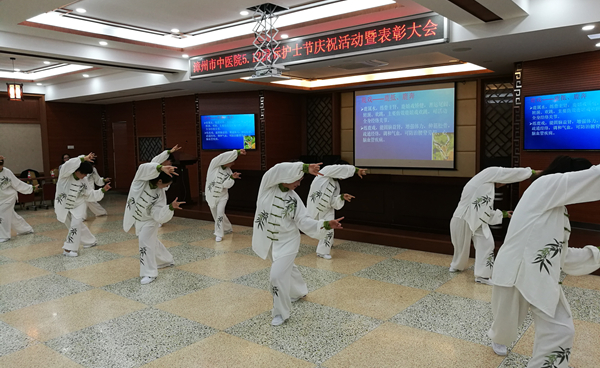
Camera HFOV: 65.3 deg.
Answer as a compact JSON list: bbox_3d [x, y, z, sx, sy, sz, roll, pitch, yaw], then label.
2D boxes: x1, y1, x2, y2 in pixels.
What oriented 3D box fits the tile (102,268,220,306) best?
[{"bbox_3d":[-1.512,1.126,5.204,0.980,0.020,0.980,3,7,38],"label":"tile"}]

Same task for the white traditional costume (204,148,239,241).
[{"bbox_3d":[-1.291,0.163,7.794,0.560,1.450,0.700,-3,5,-18],"label":"white traditional costume"}]

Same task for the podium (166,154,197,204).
[{"bbox_3d":[-2.747,-0.138,10.870,0.560,1.170,0.440,3,7,38],"label":"podium"}]

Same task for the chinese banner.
[{"bbox_3d":[-0.100,-2.090,7.496,5.032,0.386,0.100,3,7,38],"label":"chinese banner"}]

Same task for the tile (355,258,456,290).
[{"bbox_3d":[1.296,1.053,5.530,0.980,0.020,0.980,3,7,38],"label":"tile"}]

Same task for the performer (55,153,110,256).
[{"bbox_3d":[-3.290,0.289,6.999,0.650,1.410,0.700,-4,6,-33],"label":"performer"}]

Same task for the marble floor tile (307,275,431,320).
[{"bbox_3d":[0.676,1.142,4.765,1.000,0.020,1.000,3,7,39],"label":"marble floor tile"}]

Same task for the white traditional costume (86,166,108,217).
[{"bbox_3d":[-4.430,0.059,10.039,0.600,1.360,0.650,-4,6,-34],"label":"white traditional costume"}]

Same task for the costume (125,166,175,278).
[{"bbox_3d":[-1.813,0.420,5.658,0.560,1.340,0.700,-3,6,-24],"label":"costume"}]

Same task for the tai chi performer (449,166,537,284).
[{"bbox_3d":[2.231,0.418,5.313,0.800,1.270,0.650,4,7,44],"label":"tai chi performer"}]

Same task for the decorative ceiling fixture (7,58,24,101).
[{"bbox_3d":[-6.275,-2.290,10.286,0.280,0.940,0.280,3,7,38],"label":"decorative ceiling fixture"}]

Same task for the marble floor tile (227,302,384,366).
[{"bbox_3d":[0.051,1.222,3.988,1.000,0.020,1.000,3,7,39],"label":"marble floor tile"}]

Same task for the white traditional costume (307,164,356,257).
[{"bbox_3d":[0.425,0.327,6.500,0.530,1.220,0.540,-3,6,-25],"label":"white traditional costume"}]

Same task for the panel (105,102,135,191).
[{"bbox_3d":[-5.555,-1.089,14.638,1.500,2.826,0.060,3,7,38],"label":"panel"}]

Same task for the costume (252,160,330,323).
[{"bbox_3d":[-0.070,0.488,4.361,0.650,1.380,0.680,-2,5,-12],"label":"costume"}]

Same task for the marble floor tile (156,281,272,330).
[{"bbox_3d":[-0.730,1.179,4.612,1.000,0.020,1.000,3,7,39],"label":"marble floor tile"}]

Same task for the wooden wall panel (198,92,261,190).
[{"bbox_3d":[-1.722,-0.995,11.677,1.761,2.550,0.060,1,5,20],"label":"wooden wall panel"}]

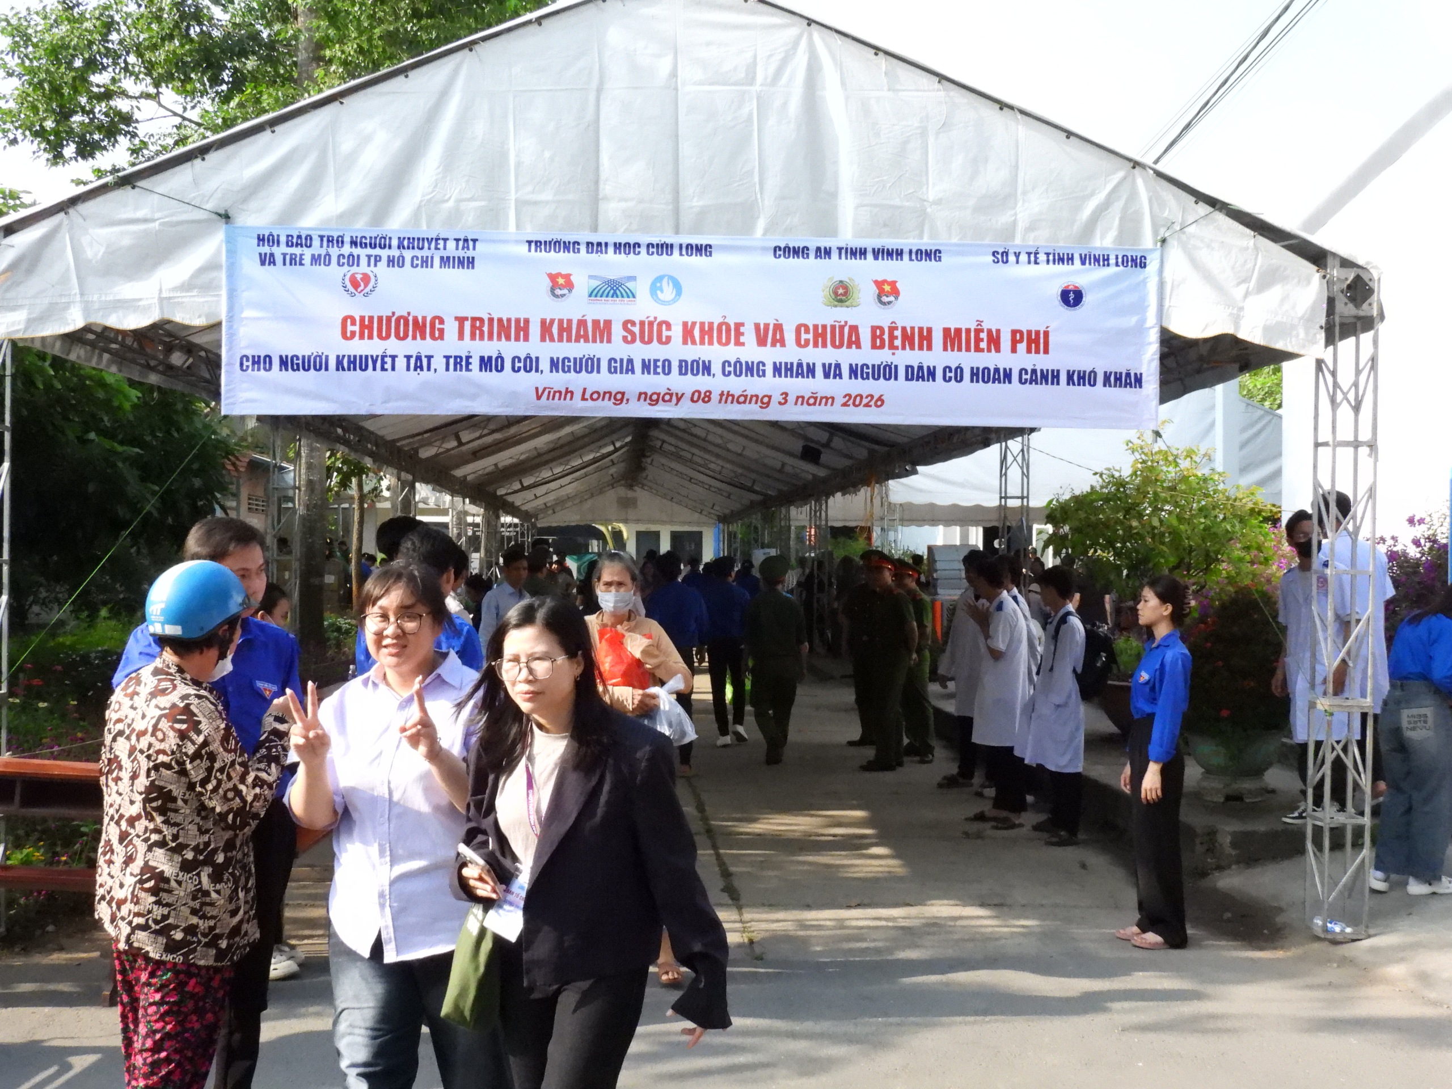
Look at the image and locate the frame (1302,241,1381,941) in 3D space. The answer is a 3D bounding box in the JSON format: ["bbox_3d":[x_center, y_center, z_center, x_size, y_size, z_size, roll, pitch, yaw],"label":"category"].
[{"bbox_3d":[2.743,0.239,7.450,0.230,2.992,0.230,1,0,-4],"label":"frame"}]

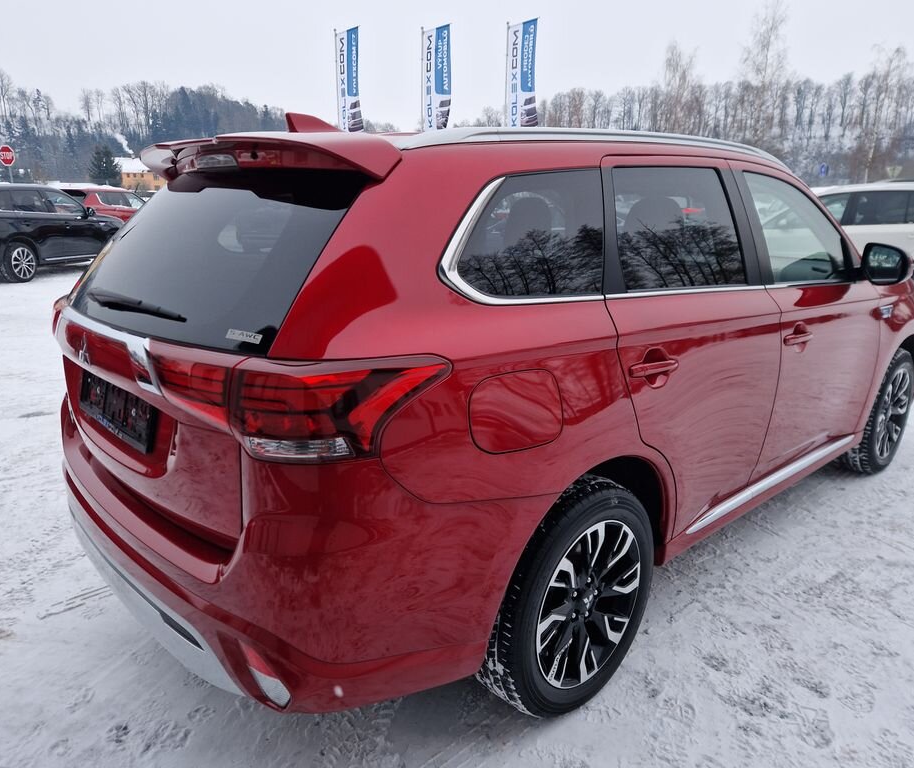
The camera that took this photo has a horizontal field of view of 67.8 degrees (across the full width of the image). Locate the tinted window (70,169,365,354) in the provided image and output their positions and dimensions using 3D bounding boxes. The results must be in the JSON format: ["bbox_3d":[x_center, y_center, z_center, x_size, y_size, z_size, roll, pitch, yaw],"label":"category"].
[{"bbox_3d":[-0.730,-0.353,1.837,1.250,0.500,0.130,15,-23,46],"label":"tinted window"}]

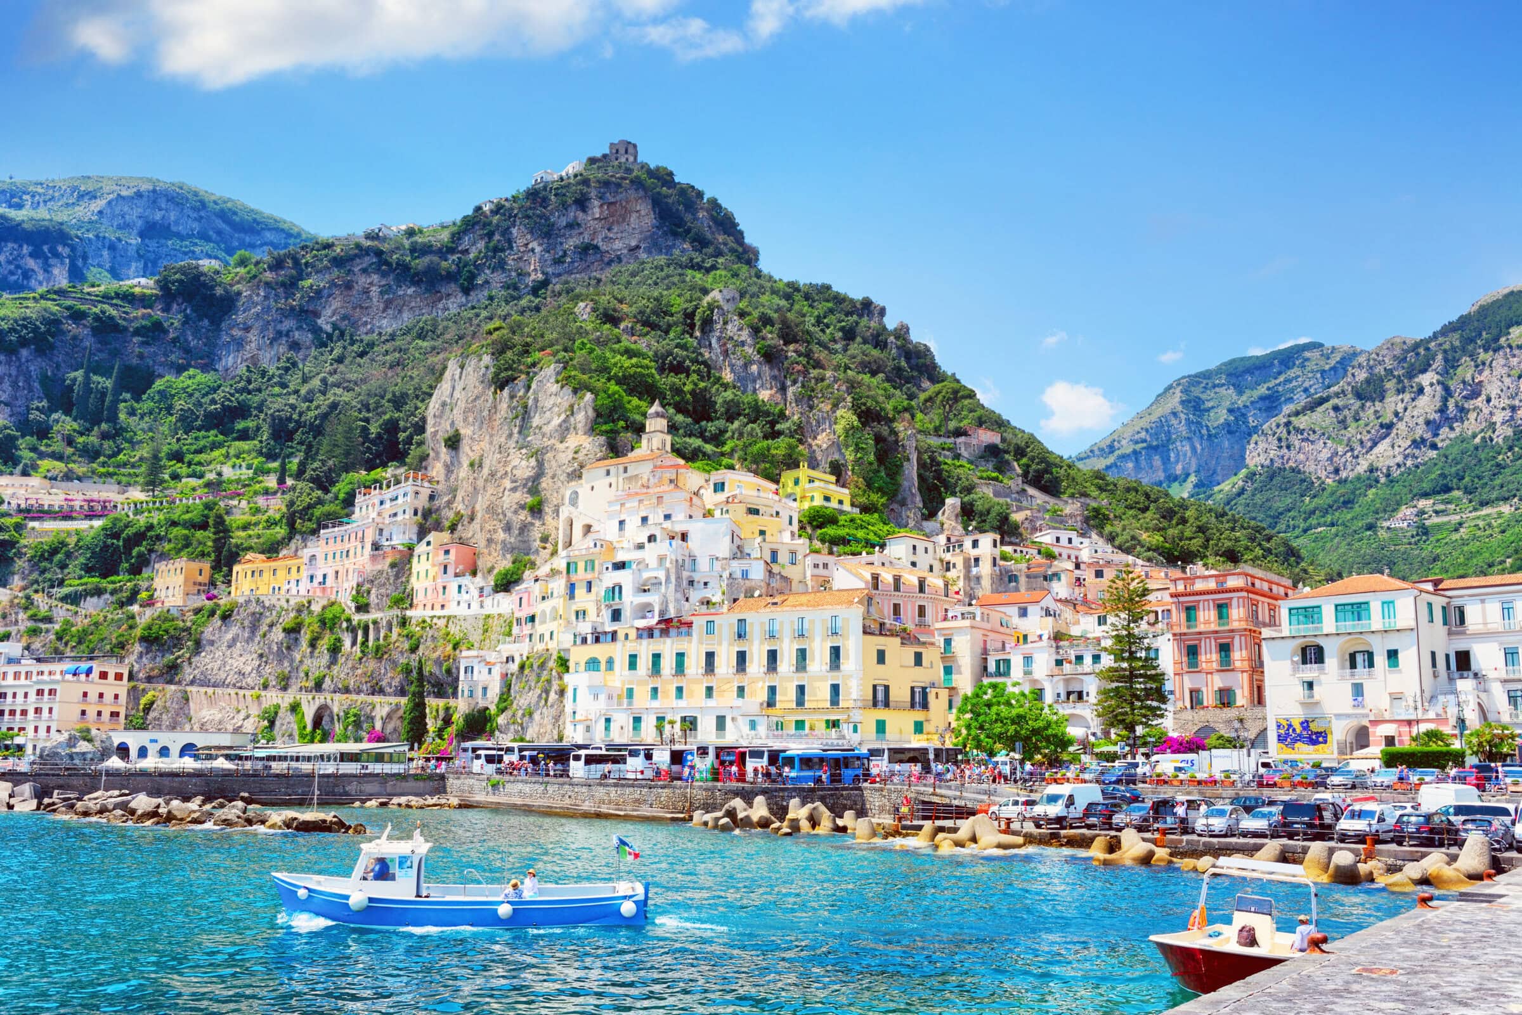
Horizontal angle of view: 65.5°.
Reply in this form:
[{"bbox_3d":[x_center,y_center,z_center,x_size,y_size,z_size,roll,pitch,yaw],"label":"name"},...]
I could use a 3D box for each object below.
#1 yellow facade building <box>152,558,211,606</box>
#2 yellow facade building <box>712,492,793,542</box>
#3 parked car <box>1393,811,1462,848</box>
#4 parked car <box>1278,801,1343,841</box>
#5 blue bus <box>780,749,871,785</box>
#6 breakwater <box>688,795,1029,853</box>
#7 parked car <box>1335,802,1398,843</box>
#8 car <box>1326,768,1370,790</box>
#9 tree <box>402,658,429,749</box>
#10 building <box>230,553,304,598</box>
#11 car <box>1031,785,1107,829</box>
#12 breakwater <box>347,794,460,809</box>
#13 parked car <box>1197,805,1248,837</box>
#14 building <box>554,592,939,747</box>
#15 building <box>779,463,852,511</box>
[{"bbox_3d":[-119.490,15.869,245.000,11.700,9.300,6.000,-8,-14,36],"label":"yellow facade building"},{"bbox_3d":[-1.348,2.128,180.000,11.500,7.300,7.000,6,-13,-27],"label":"yellow facade building"},{"bbox_3d":[32.141,15.437,56.894,4.350,1.460,1.770,11,-15,-43],"label":"parked car"},{"bbox_3d":[27.785,15.754,59.800,1.900,1.870,4.750,-9,-15,40],"label":"parked car"},{"bbox_3d":[5.475,22.038,100.000,7.900,2.950,2.350,9,-14,-36],"label":"blue bus"},{"bbox_3d":[5.186,20.325,77.000,26.000,2.400,5.000,-11,-16,44],"label":"breakwater"},{"bbox_3d":[30.836,15.926,59.957,1.750,1.810,4.200,-10,-15,44],"label":"parked car"},{"bbox_3d":[42.443,19.569,85.500,1.720,1.480,4.100,-11,-16,44],"label":"car"},{"bbox_3d":[-42.386,24.553,145.000,2.800,12.500,2.800,1,-11,0],"label":"tree"},{"bbox_3d":[-95.065,14.461,235.721,19.000,7.700,8.500,-5,-12,25],"label":"building"},{"bbox_3d":[18.108,17.508,69.500,2.000,2.450,5.000,-11,-16,43],"label":"car"},{"bbox_3d":[-35.441,29.408,118.000,10.800,1.350,3.600,1,-11,0],"label":"breakwater"},{"bbox_3d":[24.430,16.505,62.375,1.670,1.490,3.750,-8,-14,37],"label":"parked car"},{"bbox_3d":[-0.969,20.760,136.000,41.000,19.300,15.000,-5,-13,26],"label":"building"},{"bbox_3d":[9.148,-2.413,197.000,6.500,8.000,11.500,-11,-16,43],"label":"building"}]

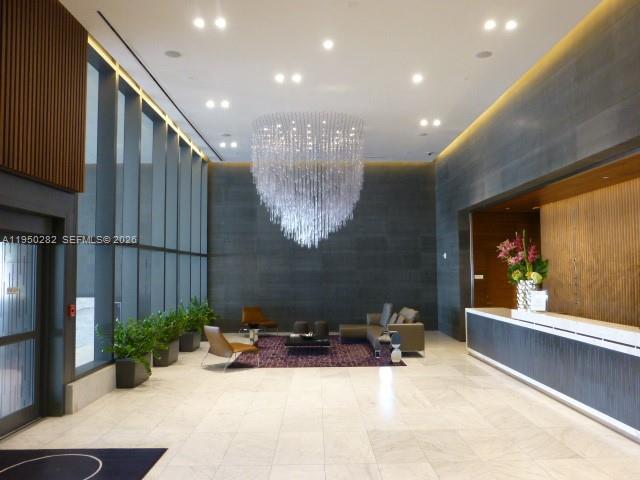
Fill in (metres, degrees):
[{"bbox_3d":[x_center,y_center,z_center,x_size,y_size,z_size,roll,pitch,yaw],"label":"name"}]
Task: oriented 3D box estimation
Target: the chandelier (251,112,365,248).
[{"bbox_3d":[-0.239,-1.076,10.354,2.329,2.481,2.329,0,-3,-1],"label":"chandelier"}]

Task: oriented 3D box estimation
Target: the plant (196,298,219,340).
[{"bbox_3d":[-2.708,1.884,11.911,0.580,0.980,0.850,0,-3,-1],"label":"plant"}]

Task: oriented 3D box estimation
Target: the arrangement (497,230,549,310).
[{"bbox_3d":[3.320,0.505,8.184,0.750,1.325,0.800,0,-3,-1],"label":"arrangement"}]

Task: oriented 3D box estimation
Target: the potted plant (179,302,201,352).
[{"bbox_3d":[-2.754,1.797,10.413,0.580,0.980,0.850,0,-3,-1],"label":"potted plant"}]

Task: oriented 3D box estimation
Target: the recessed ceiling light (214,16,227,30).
[{"bbox_3d":[-1.178,-2.557,5.908,0.140,0.050,0.140,0,-3,-1],"label":"recessed ceiling light"}]

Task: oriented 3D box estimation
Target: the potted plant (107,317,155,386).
[{"bbox_3d":[-2.782,1.625,7.368,0.580,0.970,0.850,0,-3,-1],"label":"potted plant"}]

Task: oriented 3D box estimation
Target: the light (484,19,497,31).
[{"bbox_3d":[2.026,-2.555,5.933,0.140,0.050,0.140,0,-3,-1],"label":"light"}]

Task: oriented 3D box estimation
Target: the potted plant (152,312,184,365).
[{"bbox_3d":[-2.753,1.714,8.896,0.580,0.970,0.850,0,-3,-1],"label":"potted plant"}]

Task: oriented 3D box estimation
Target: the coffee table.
[{"bbox_3d":[-0.243,2.129,10.094,0.900,0.280,1.000,0,-3,-1],"label":"coffee table"}]

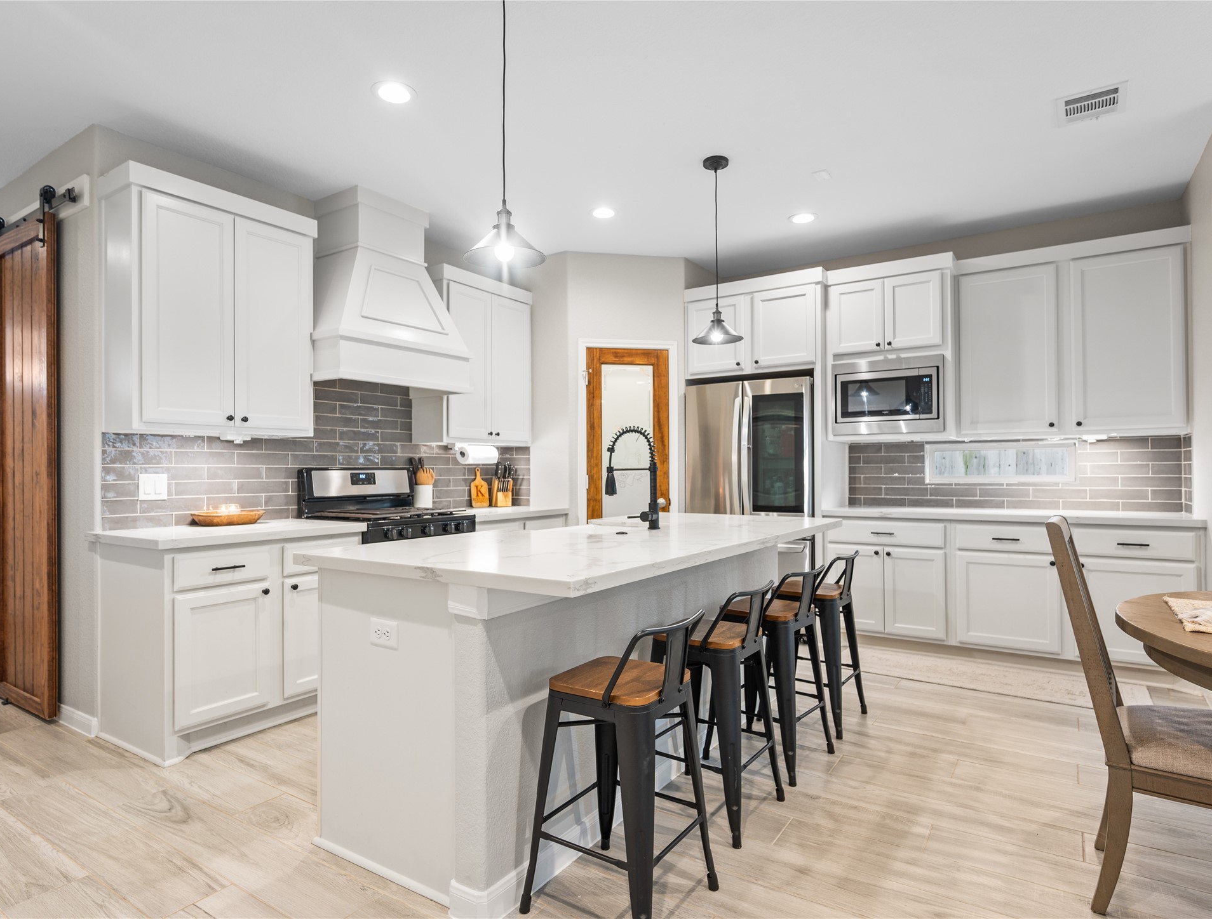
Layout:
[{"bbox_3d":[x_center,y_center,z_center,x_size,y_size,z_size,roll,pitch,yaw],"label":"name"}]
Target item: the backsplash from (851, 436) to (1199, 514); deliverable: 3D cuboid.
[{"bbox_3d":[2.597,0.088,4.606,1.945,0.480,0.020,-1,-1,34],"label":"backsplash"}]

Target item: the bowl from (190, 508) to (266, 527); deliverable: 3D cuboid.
[{"bbox_3d":[-1.882,0.299,3.467,0.178,0.062,0.375,-1,-1,34],"label":"bowl"}]

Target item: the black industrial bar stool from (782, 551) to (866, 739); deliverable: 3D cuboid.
[{"bbox_3d":[0.974,0.821,3.262,0.421,0.802,0.421,-1,-1,34],"label":"black industrial bar stool"}]

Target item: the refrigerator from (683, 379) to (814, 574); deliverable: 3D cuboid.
[{"bbox_3d":[1.146,0.347,4.987,0.904,1.754,0.751,-1,-1,34],"label":"refrigerator"}]

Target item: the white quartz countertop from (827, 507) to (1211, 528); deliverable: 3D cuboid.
[{"bbox_3d":[2.385,0.331,4.227,1.902,0.037,0.662,-1,-1,34],"label":"white quartz countertop"}]

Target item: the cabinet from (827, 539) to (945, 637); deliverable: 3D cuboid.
[{"bbox_3d":[1.897,0.806,4.545,0.687,0.558,0.603,-1,-1,34],"label":"cabinet"}]

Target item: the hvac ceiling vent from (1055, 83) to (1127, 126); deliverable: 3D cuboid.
[{"bbox_3d":[2.124,-1.539,3.015,0.247,0.020,0.302,-1,-1,34],"label":"hvac ceiling vent"}]

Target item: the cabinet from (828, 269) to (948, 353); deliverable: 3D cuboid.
[{"bbox_3d":[1.968,-0.950,4.756,0.752,0.525,0.475,-1,-1,34],"label":"cabinet"}]

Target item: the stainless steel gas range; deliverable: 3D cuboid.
[{"bbox_3d":[-1.256,0.650,4.040,0.693,1.178,0.762,-1,-1,34],"label":"stainless steel gas range"}]

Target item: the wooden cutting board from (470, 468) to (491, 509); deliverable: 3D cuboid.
[{"bbox_3d":[-0.930,0.206,5.089,0.018,0.292,0.168,-12,-7,33],"label":"wooden cutting board"}]

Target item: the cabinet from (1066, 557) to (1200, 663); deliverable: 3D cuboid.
[{"bbox_3d":[2.919,0.794,3.860,0.538,0.551,0.603,-1,-1,34],"label":"cabinet"}]

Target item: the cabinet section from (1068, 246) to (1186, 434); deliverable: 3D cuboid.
[{"bbox_3d":[3.052,-0.675,4.068,0.526,1.018,0.330,-1,-1,32],"label":"cabinet section"}]

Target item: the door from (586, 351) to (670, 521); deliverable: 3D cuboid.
[{"bbox_3d":[0.168,0.210,5.050,0.619,2.033,0.040,0,-1,-11],"label":"door"}]

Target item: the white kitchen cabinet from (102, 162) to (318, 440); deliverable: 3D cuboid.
[{"bbox_3d":[-1.898,-0.691,3.366,0.327,1.141,0.873,-1,-1,34],"label":"white kitchen cabinet"}]

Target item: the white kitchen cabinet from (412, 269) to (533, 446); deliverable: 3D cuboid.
[{"bbox_3d":[-0.915,-0.668,4.830,0.327,1.141,0.869,-1,-1,34],"label":"white kitchen cabinet"}]

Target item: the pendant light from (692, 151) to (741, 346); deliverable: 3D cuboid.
[{"bbox_3d":[0.557,-1.049,3.471,0.259,0.927,0.259,0,-1,0],"label":"pendant light"}]

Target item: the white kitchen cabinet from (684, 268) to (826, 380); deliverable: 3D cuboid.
[{"bbox_3d":[1.202,-0.949,5.188,1.020,0.683,0.624,-1,-1,34],"label":"white kitchen cabinet"}]

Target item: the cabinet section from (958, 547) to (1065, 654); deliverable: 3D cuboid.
[{"bbox_3d":[2.482,0.826,4.240,0.531,0.548,0.550,-1,-1,32],"label":"cabinet section"}]

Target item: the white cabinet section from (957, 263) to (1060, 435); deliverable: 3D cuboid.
[{"bbox_3d":[2.557,-0.668,4.380,0.524,1.018,0.330,-1,-1,32],"label":"white cabinet section"}]

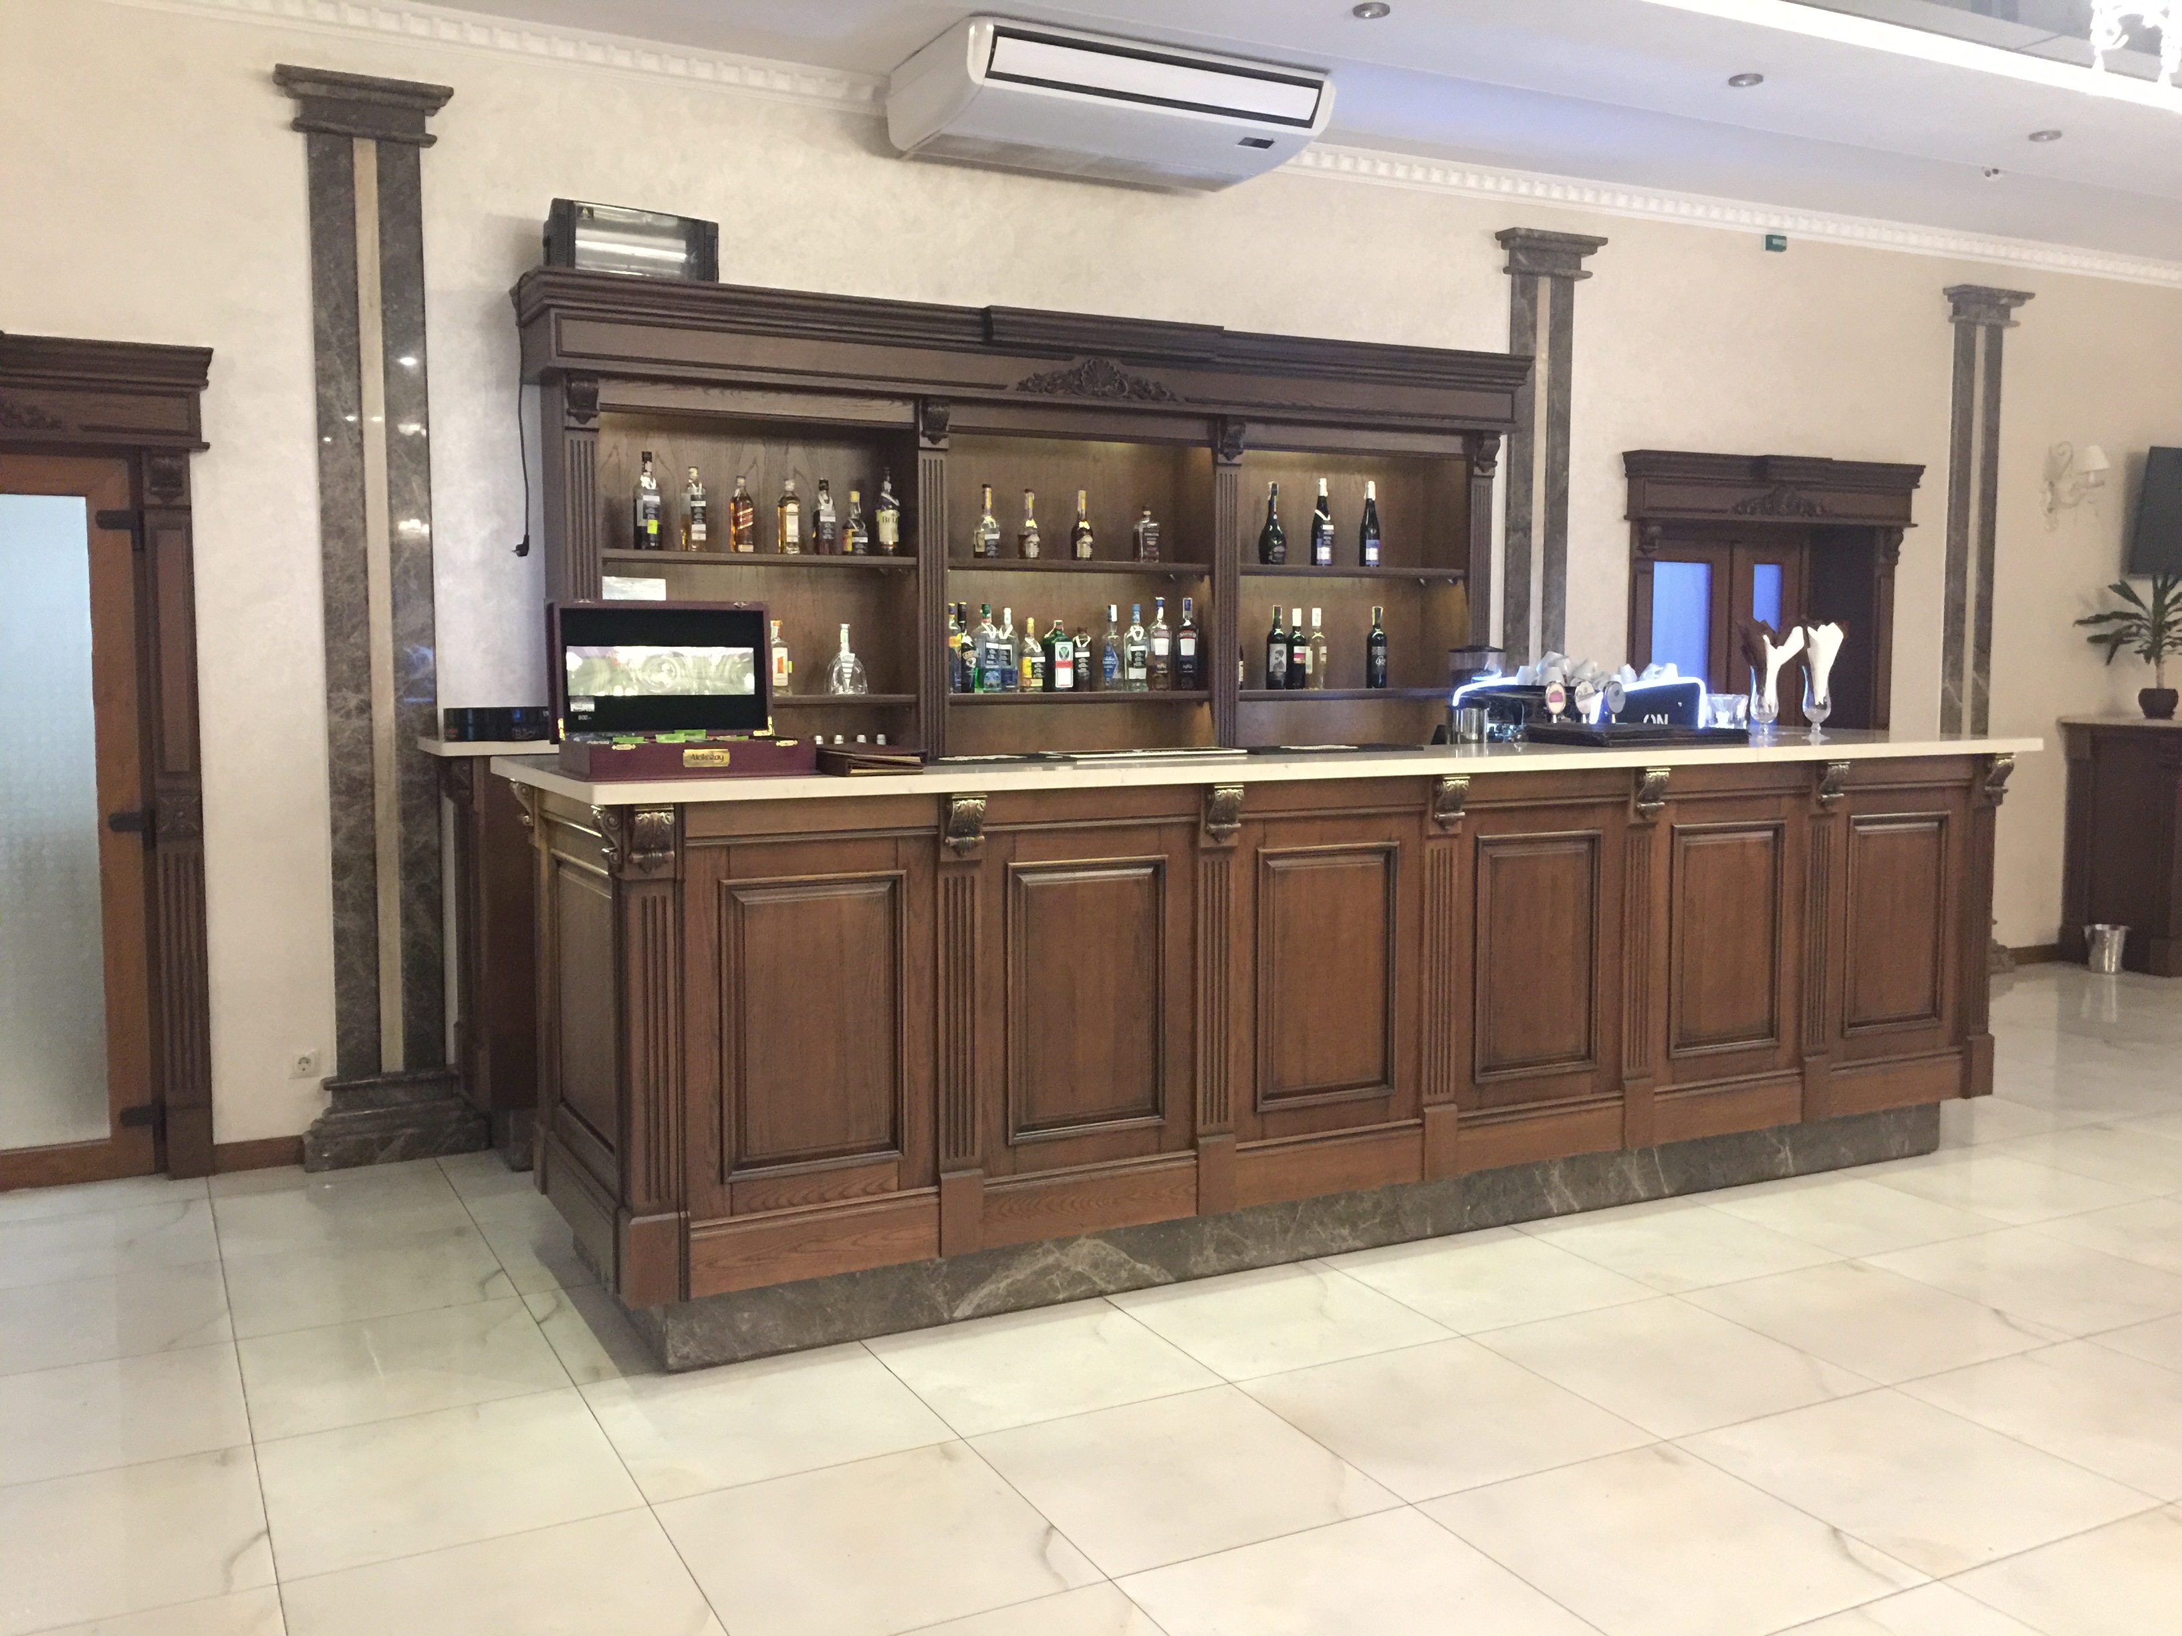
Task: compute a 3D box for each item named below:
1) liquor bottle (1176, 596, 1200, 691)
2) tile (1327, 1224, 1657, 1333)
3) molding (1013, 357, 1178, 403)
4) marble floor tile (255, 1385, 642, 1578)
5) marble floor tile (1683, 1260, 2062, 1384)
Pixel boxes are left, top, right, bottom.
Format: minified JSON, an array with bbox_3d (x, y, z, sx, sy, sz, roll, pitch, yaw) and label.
[{"bbox_3d":[0.340,-0.606,6.393,0.077,0.330,0.076,0,5,-2],"label":"liquor bottle"},{"bbox_3d":[0.959,1.125,4.462,0.600,0.010,0.600,-2,5,-27],"label":"tile"},{"bbox_3d":[0.021,-1.439,5.964,0.585,0.122,0.030,-2,5,-27],"label":"molding"},{"bbox_3d":[-1.177,1.200,3.331,0.600,0.010,0.600,-2,5,-27],"label":"marble floor tile"},{"bbox_3d":[1.767,1.137,4.152,0.600,0.010,0.600,-2,5,-27],"label":"marble floor tile"}]

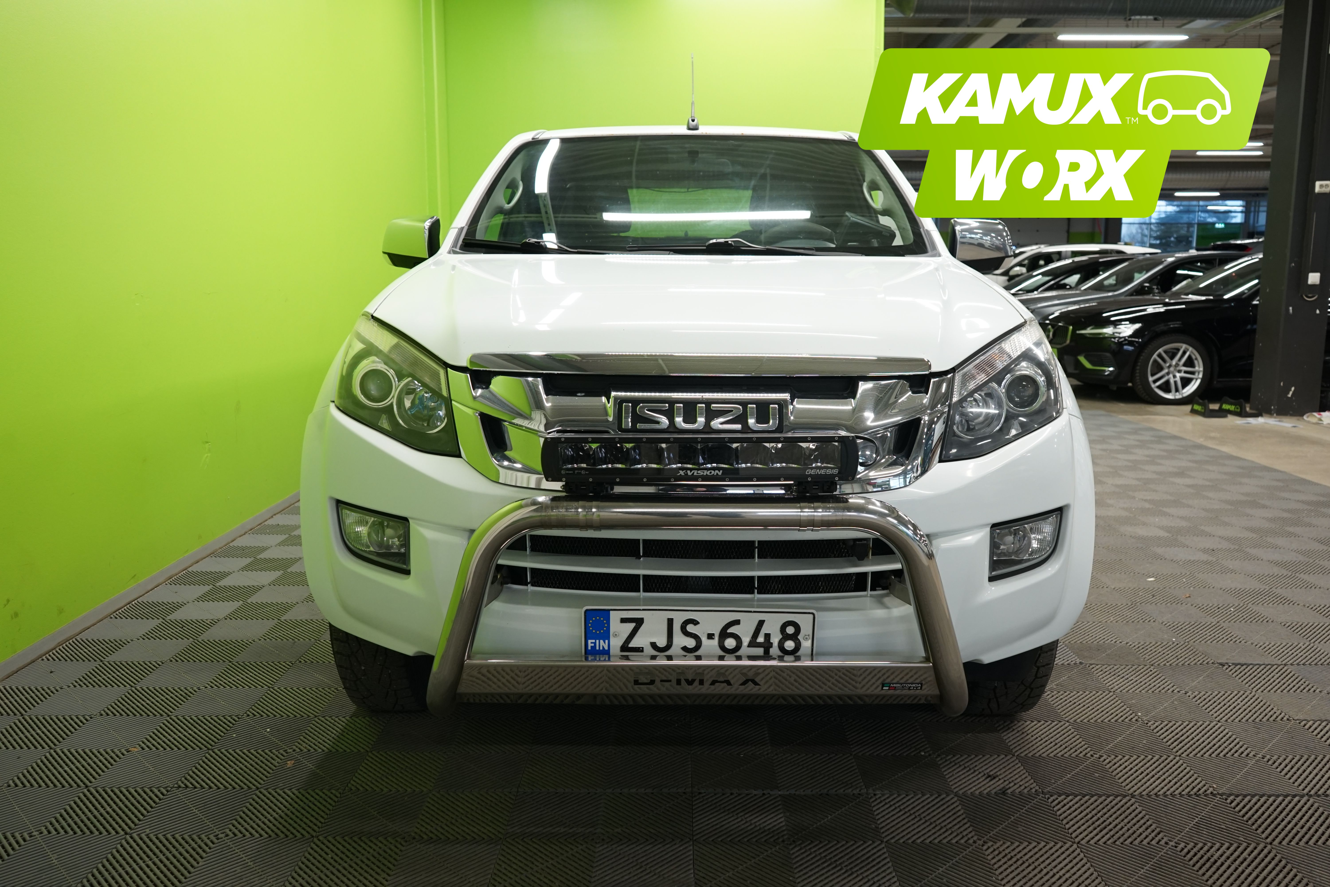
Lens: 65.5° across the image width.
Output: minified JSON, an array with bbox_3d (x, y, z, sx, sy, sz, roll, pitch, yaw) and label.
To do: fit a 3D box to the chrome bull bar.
[{"bbox_3d":[0.061,0.291,1.913,0.990,0.420,0.210,0,9,1],"label":"chrome bull bar"}]

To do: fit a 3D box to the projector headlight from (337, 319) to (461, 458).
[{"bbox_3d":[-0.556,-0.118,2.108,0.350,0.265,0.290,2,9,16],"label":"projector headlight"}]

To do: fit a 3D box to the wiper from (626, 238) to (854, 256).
[{"bbox_3d":[0.224,-0.591,3.120,0.690,0.065,0.100,-1,9,-4],"label":"wiper"}]

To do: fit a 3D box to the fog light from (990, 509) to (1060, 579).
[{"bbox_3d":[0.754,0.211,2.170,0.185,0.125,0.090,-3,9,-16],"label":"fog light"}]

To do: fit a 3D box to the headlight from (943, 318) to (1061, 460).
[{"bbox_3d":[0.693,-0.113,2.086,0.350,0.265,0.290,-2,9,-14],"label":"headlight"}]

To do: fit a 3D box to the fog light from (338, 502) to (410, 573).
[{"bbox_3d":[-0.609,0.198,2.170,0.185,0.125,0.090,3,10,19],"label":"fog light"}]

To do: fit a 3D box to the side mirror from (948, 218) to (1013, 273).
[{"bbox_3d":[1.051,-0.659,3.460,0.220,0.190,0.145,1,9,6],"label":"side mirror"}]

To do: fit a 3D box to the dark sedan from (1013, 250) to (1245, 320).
[{"bbox_3d":[6.400,-1.692,13.351,4.850,1.470,1.860,0,9,-1],"label":"dark sedan"}]

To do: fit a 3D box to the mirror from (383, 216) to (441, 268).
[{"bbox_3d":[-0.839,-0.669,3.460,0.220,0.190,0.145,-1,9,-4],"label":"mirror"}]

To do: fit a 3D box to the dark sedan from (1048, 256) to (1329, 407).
[{"bbox_3d":[6.253,-1.217,10.426,4.760,1.430,1.850,0,9,-1],"label":"dark sedan"}]

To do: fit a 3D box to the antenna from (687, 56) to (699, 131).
[{"bbox_3d":[0.108,-1.364,4.016,0.050,0.295,0.110,0,9,1],"label":"antenna"}]

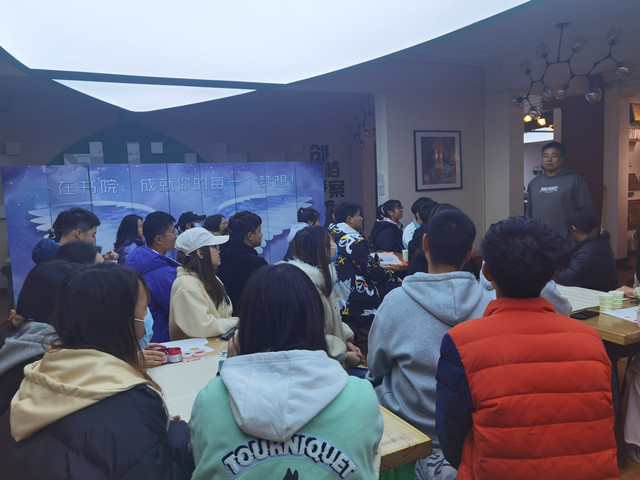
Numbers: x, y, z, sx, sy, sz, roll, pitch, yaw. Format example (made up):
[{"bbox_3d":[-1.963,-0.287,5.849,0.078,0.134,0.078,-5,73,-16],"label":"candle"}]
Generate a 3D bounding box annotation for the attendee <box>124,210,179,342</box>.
[{"bbox_3d":[-0.838,0.488,3.007,0.680,1.280,0.500,-4,5,-22],"label":"attendee"}]

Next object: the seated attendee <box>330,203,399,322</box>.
[{"bbox_3d":[0.393,0.371,3.819,0.680,1.290,0.500,-3,5,-12],"label":"seated attendee"}]

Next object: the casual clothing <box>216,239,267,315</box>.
[{"bbox_3d":[-0.478,0.311,3.200,0.420,0.640,0.500,-4,5,-23],"label":"casual clothing"}]

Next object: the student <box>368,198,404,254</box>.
[{"bbox_3d":[0.796,0.227,5.333,0.650,1.250,0.480,-2,5,8],"label":"student"}]

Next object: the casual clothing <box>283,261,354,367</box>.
[{"bbox_3d":[-0.018,0.386,2.550,0.420,0.600,0.450,-4,5,-23],"label":"casual clothing"}]

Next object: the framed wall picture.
[{"bbox_3d":[1.424,-0.952,6.000,0.660,0.710,0.030,-4,5,-22],"label":"framed wall picture"}]

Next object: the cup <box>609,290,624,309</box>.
[{"bbox_3d":[1.497,0.300,2.520,0.076,0.083,0.076,-2,5,0],"label":"cup"}]

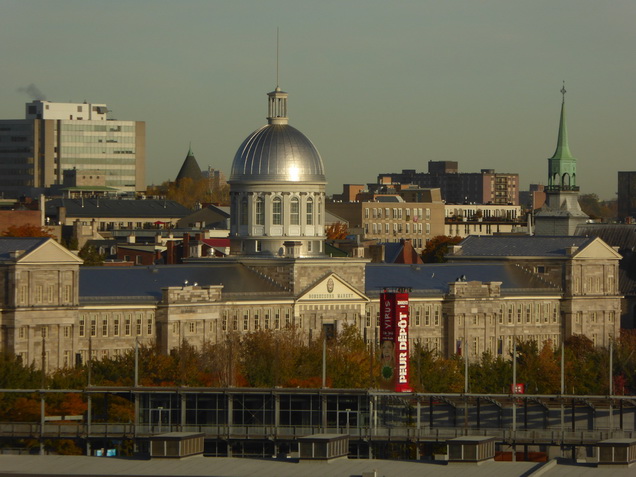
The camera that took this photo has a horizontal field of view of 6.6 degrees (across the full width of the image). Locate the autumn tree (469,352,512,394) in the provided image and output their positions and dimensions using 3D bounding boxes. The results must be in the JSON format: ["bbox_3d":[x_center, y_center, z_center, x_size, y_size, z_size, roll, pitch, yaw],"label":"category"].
[{"bbox_3d":[24.640,19.690,792.000,6.000,7.300,6.000,0,0,0],"label":"autumn tree"}]

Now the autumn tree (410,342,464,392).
[{"bbox_3d":[17.020,18.800,785.000,7.400,8.300,7.000,0,0,0],"label":"autumn tree"}]

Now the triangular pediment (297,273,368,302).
[{"bbox_3d":[2.250,7.110,800.000,1.500,4.400,19.500,0,0,33],"label":"triangular pediment"}]

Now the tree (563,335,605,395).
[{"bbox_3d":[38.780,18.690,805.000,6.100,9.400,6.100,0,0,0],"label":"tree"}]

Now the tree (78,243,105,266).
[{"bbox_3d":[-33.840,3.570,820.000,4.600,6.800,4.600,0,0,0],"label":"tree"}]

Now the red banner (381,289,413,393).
[{"bbox_3d":[11.040,14.720,780.000,2.800,14.800,2.900,0,0,39],"label":"red banner"}]

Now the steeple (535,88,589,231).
[{"bbox_3d":[40.070,-12.670,907.000,6.400,25.400,6.400,0,0,33],"label":"steeple"}]

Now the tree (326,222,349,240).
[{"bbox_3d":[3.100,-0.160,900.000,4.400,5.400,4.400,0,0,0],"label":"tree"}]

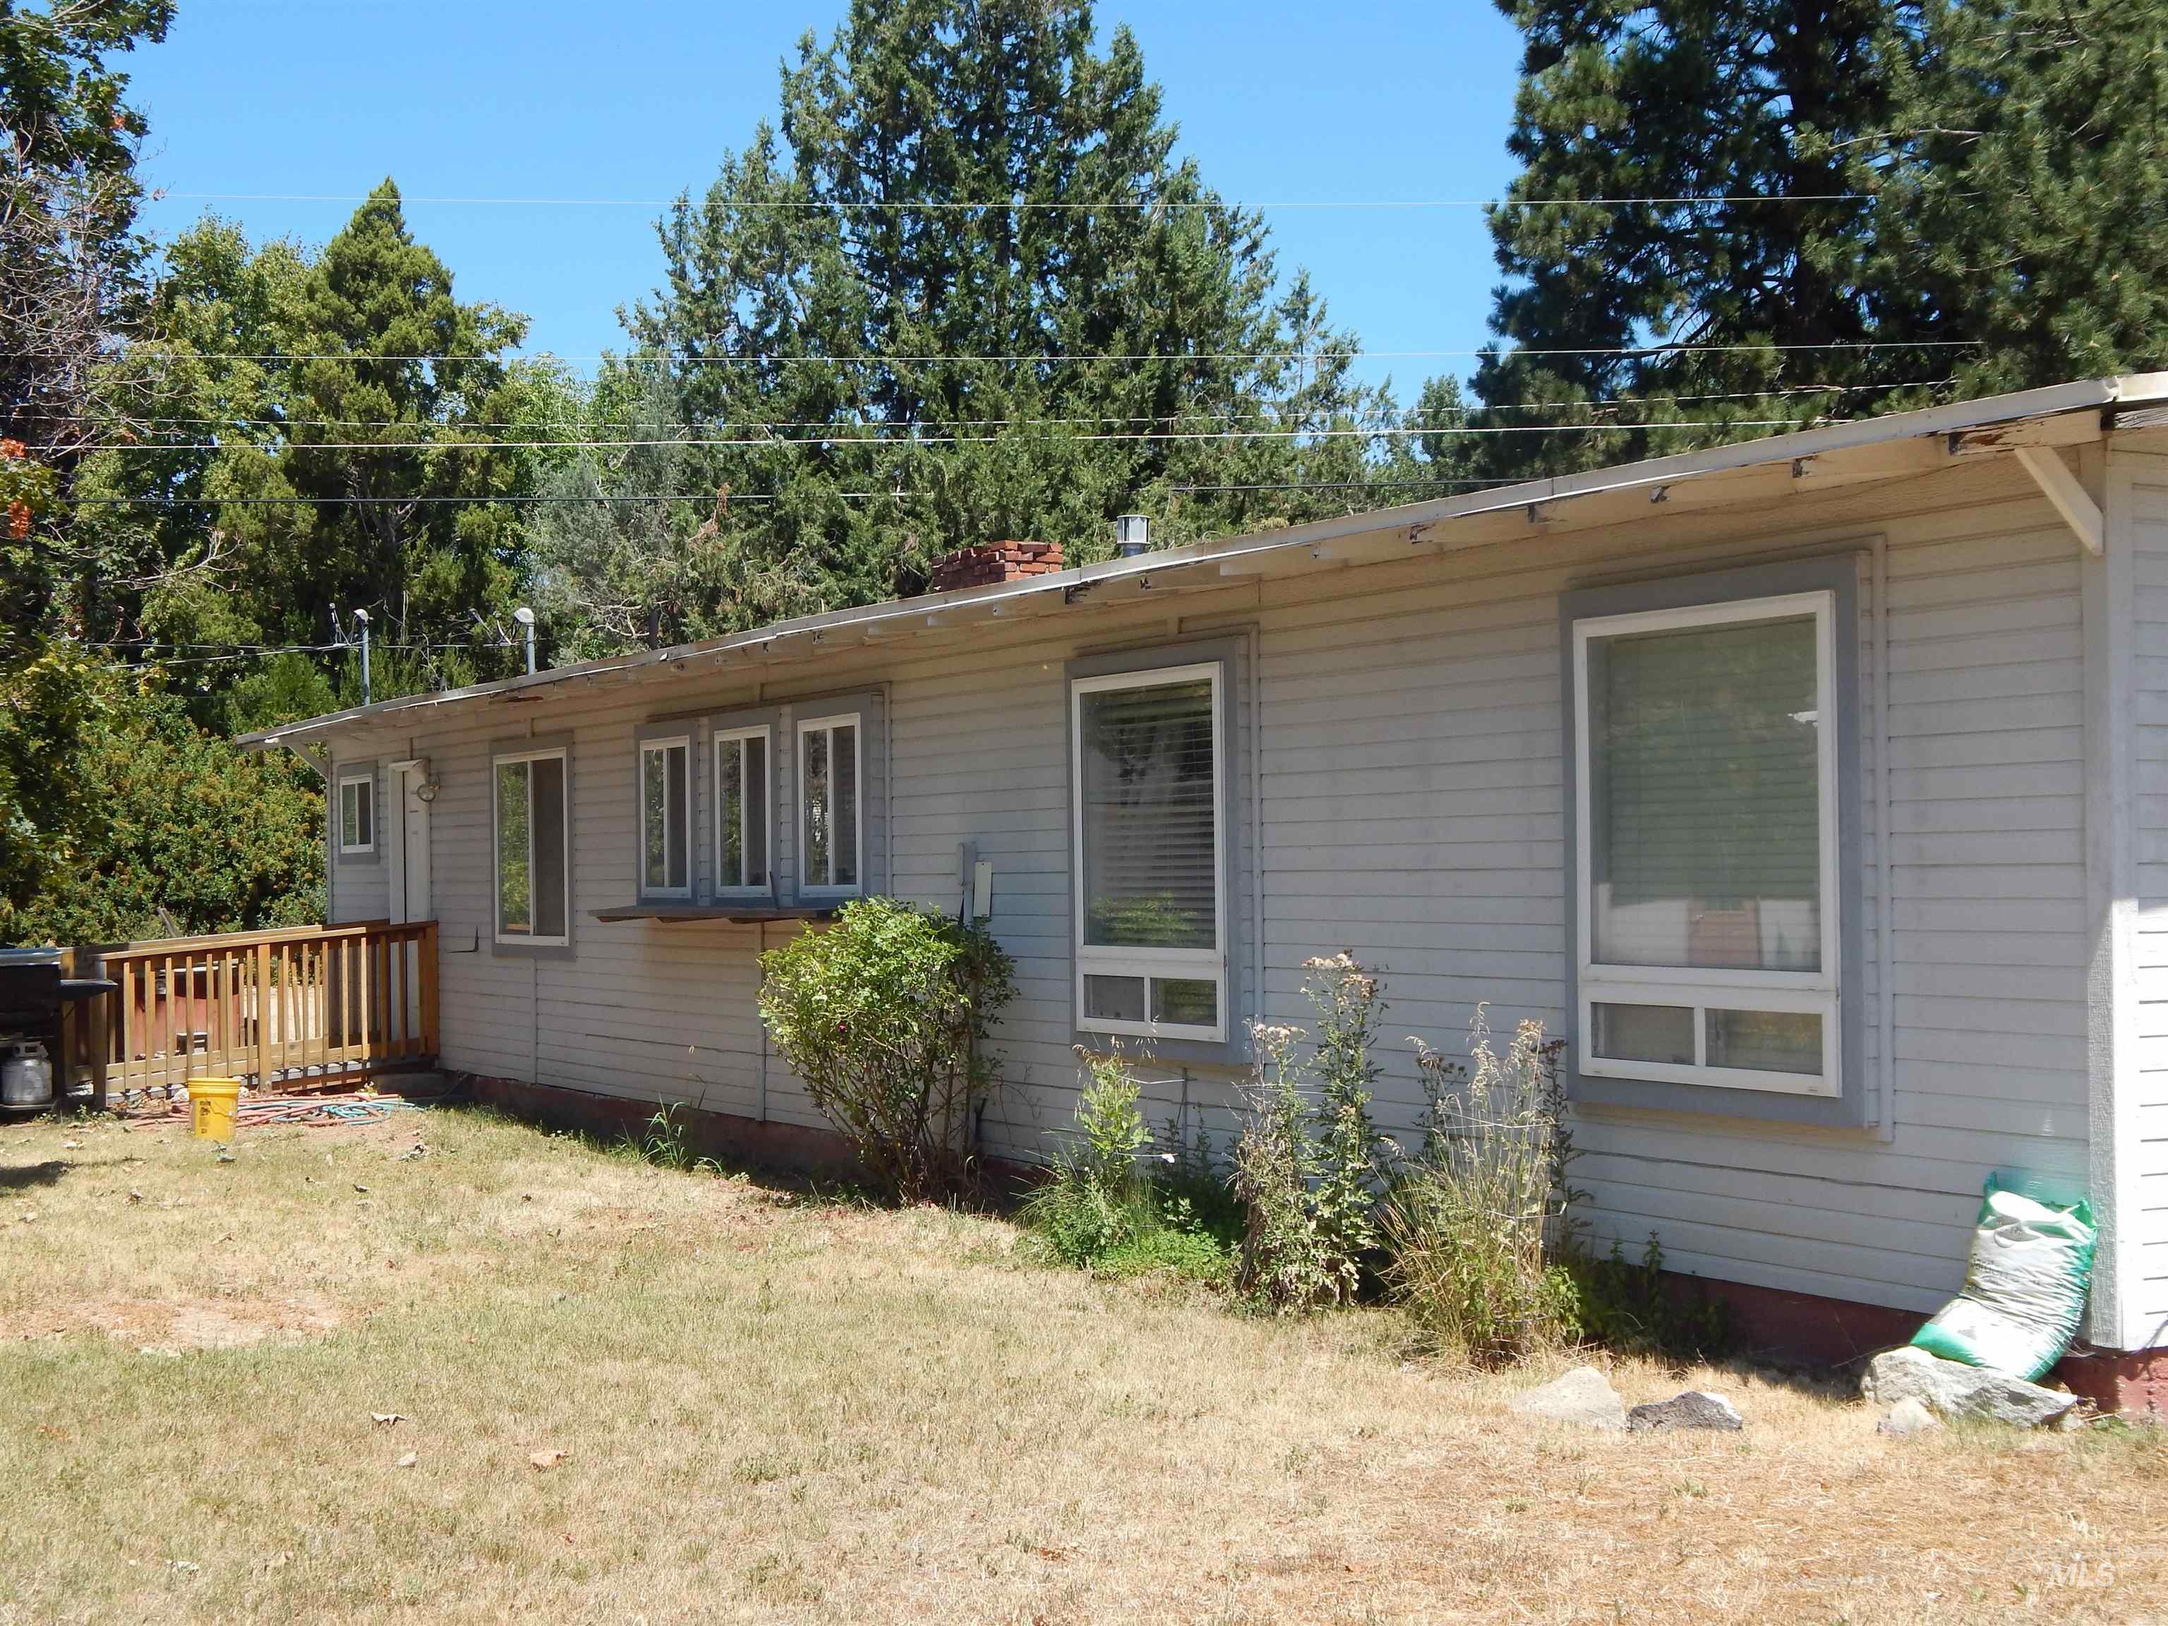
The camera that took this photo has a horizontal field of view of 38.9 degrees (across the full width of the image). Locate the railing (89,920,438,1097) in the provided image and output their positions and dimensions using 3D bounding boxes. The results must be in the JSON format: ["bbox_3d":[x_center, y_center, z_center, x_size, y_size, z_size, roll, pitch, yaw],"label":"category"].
[{"bbox_3d":[-5.732,1.360,21.130,2.300,1.220,1.200,0,-1,-29],"label":"railing"}]

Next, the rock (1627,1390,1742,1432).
[{"bbox_3d":[1.604,1.600,8.200,0.300,0.120,0.200,-1,-1,11],"label":"rock"}]

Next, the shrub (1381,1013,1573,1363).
[{"bbox_3d":[1.211,1.139,9.400,0.560,1.070,0.570,0,-1,-29],"label":"shrub"}]

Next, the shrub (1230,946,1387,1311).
[{"bbox_3d":[0.791,1.108,10.650,0.520,1.200,0.520,0,-1,-29],"label":"shrub"}]

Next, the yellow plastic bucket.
[{"bbox_3d":[-5.125,1.743,18.100,0.310,0.375,0.310,0,-1,-29],"label":"yellow plastic bucket"}]

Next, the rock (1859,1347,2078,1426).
[{"bbox_3d":[2.356,1.526,8.170,0.310,0.210,0.570,0,-1,-29],"label":"rock"}]

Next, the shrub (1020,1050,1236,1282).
[{"bbox_3d":[0.165,1.346,11.700,0.740,0.840,0.760,0,-1,-29],"label":"shrub"}]

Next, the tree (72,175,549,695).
[{"bbox_3d":[-9.258,-2.553,37.898,5.500,10.000,5.500,0,-1,-29],"label":"tree"}]

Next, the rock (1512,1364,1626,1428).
[{"bbox_3d":[1.304,1.569,8.250,0.300,0.160,0.240,-1,-1,11],"label":"rock"}]

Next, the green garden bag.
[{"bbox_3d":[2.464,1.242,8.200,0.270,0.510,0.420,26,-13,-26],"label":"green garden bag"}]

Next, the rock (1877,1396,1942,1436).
[{"bbox_3d":[2.179,1.594,8.100,0.170,0.110,0.140,-1,-1,11],"label":"rock"}]

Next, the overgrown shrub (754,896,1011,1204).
[{"bbox_3d":[-0.878,1.051,13.650,1.030,1.320,1.080,-1,-1,0],"label":"overgrown shrub"}]

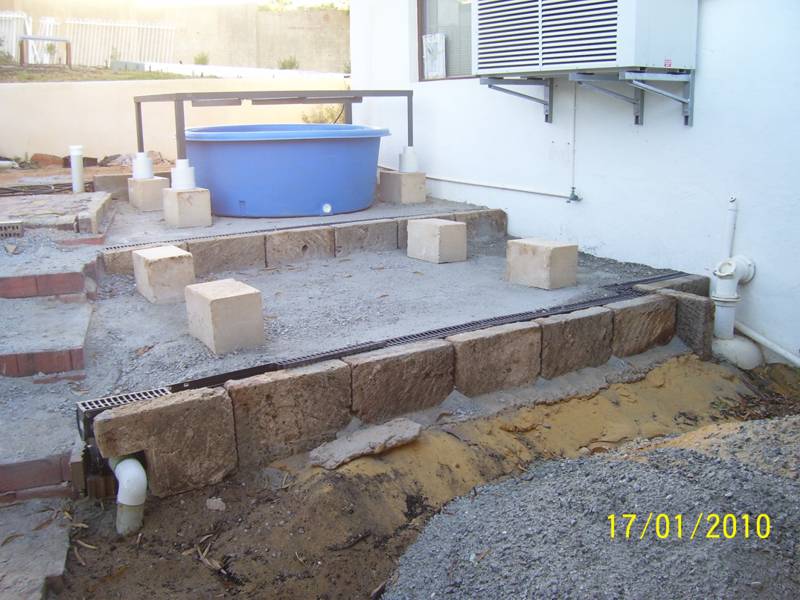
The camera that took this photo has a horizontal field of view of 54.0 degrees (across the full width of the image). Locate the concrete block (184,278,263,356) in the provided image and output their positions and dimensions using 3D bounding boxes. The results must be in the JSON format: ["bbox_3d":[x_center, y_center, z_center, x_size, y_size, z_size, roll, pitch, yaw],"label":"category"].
[{"bbox_3d":[-0.807,0.068,3.629,0.237,0.240,0.342,-10,17,-32],"label":"concrete block"}]

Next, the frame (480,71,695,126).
[{"bbox_3d":[1.116,-1.238,4.874,0.610,0.315,1.240,-10,17,-31],"label":"frame"}]

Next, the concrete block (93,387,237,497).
[{"bbox_3d":[-0.846,0.527,2.871,0.485,0.340,0.105,-10,16,-31],"label":"concrete block"}]

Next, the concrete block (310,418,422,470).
[{"bbox_3d":[-0.138,0.593,3.217,0.430,0.050,0.150,-19,34,-27],"label":"concrete block"}]

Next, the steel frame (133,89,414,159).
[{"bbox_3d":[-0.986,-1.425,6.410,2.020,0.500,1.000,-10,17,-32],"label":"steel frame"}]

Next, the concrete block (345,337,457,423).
[{"bbox_3d":[0.004,0.356,3.392,0.510,0.295,0.105,-10,16,-31],"label":"concrete block"}]

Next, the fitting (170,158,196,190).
[{"bbox_3d":[-1.591,-0.925,5.755,0.165,0.225,0.165,-10,17,-32],"label":"fitting"}]

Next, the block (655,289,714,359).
[{"bbox_3d":[1.592,0.135,4.400,0.100,0.345,0.310,-10,16,-31],"label":"block"}]

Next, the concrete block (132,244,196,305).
[{"bbox_3d":[-1.298,-0.144,4.320,0.235,0.237,0.320,-11,17,-34],"label":"concrete block"}]

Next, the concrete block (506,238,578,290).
[{"bbox_3d":[0.818,-0.210,4.520,0.230,0.245,0.340,-11,17,-35],"label":"concrete block"}]

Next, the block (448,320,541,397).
[{"bbox_3d":[0.440,0.280,3.660,0.505,0.295,0.105,-10,16,-31],"label":"block"}]

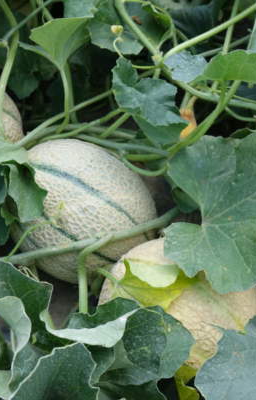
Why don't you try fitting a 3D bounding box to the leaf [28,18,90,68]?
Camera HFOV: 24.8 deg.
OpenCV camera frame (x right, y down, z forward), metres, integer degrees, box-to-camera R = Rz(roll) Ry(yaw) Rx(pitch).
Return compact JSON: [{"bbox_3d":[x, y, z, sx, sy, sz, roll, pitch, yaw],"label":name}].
[{"bbox_3d":[-0.081,-0.188,0.690,0.074,0.064,0.040,0,23,0],"label":"leaf"}]

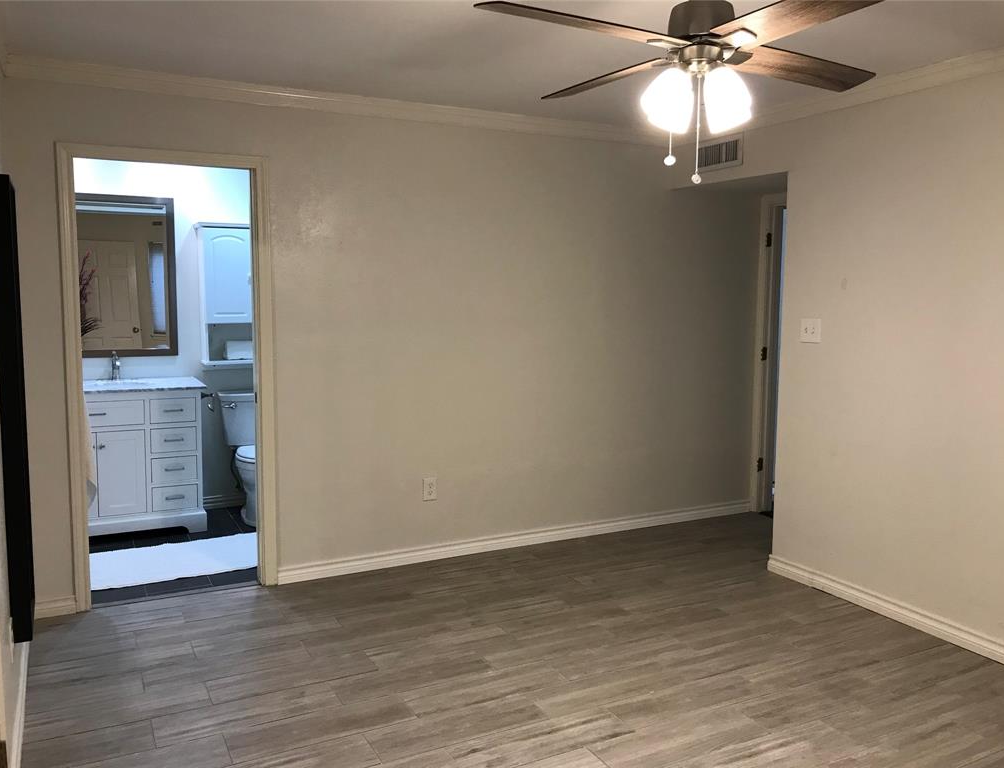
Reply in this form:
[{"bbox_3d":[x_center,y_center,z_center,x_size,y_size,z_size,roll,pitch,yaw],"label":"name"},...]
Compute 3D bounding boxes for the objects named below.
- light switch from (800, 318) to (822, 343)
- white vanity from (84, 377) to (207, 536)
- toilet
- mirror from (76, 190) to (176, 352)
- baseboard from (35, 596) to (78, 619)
[{"bbox_3d":[1.535,-0.262,4.107,0.012,0.118,0.120,-3,7,-28],"label":"light switch"},{"bbox_3d":[-2.319,0.449,5.067,0.925,0.894,0.555,-3,7,-28],"label":"white vanity"},{"bbox_3d":[-1.558,0.470,5.364,0.430,0.800,0.710,-3,7,-28],"label":"toilet"},{"bbox_3d":[-2.438,-0.670,5.178,0.760,1.008,0.030,-3,7,-28],"label":"mirror"},{"bbox_3d":[-2.001,1.004,3.701,0.170,0.085,0.015,-3,7,-28],"label":"baseboard"}]

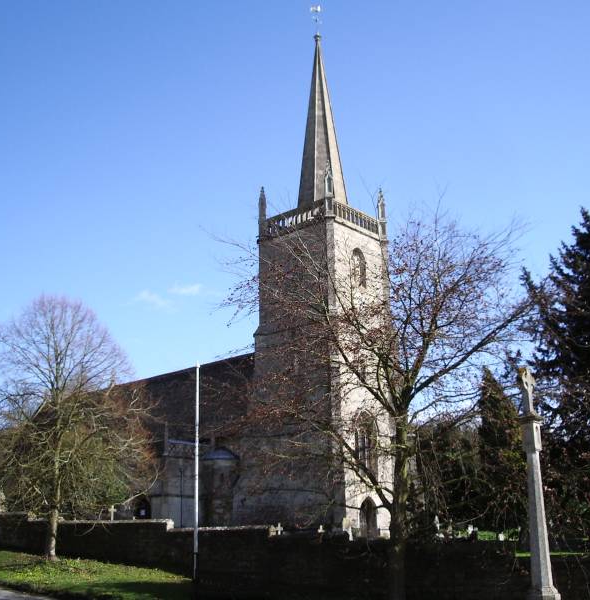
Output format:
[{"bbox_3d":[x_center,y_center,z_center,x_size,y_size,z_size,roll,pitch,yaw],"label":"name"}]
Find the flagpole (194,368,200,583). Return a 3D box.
[{"bbox_3d":[-2.668,4.687,22.310,0.085,6.024,0.085,-14,-20,40],"label":"flagpole"}]

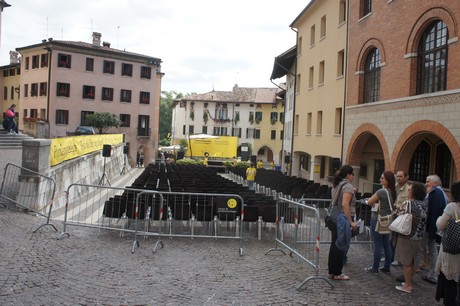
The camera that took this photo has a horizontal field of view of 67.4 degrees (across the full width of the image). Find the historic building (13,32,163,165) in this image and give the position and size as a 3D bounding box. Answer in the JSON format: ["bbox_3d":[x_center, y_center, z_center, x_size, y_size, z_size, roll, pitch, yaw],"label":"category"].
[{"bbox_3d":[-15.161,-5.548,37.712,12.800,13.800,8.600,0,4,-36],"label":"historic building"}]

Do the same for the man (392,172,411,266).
[{"bbox_3d":[3.090,1.190,6.200,0.400,1.720,0.520,0,3,-37],"label":"man"}]

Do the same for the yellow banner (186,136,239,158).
[{"bbox_3d":[-1.930,-0.630,38.000,5.550,2.270,0.100,2,2,-7],"label":"yellow banner"}]

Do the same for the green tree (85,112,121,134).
[{"bbox_3d":[-10.414,-1.948,28.067,2.750,2.600,2.600,2,3,0],"label":"green tree"}]

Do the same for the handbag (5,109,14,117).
[{"bbox_3d":[-11.514,-2.115,18.000,0.500,0.380,0.260,2,3,-14],"label":"handbag"}]

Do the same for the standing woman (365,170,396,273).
[{"bbox_3d":[2.460,1.127,5.620,0.440,1.670,0.460,4,3,26],"label":"standing woman"}]

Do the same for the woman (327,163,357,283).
[{"bbox_3d":[1.700,1.058,5.200,0.480,1.700,0.480,2,2,0],"label":"woman"}]

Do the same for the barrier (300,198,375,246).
[{"bbox_3d":[2.260,1.490,6.720,2.000,1.100,0.500,2,0,-9],"label":"barrier"}]

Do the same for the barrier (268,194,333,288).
[{"bbox_3d":[1.065,1.390,5.820,0.500,1.100,1.950,2,-1,-10],"label":"barrier"}]

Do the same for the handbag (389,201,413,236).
[{"bbox_3d":[2.399,0.912,4.850,0.340,0.450,0.180,4,3,23],"label":"handbag"}]

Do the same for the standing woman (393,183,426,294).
[{"bbox_3d":[2.606,1.195,4.970,0.450,1.570,0.500,4,3,33],"label":"standing woman"}]

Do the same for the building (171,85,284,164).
[{"bbox_3d":[-0.084,-4.810,57.832,19.500,12.600,10.000,2,3,-1],"label":"building"}]

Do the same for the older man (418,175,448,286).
[{"bbox_3d":[3.160,1.175,5.360,0.450,1.690,0.540,4,3,37],"label":"older man"}]

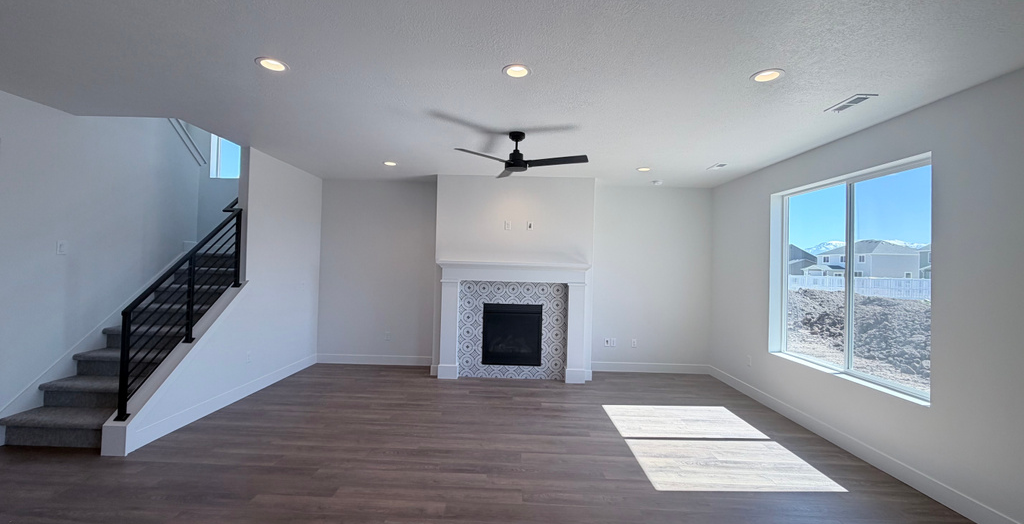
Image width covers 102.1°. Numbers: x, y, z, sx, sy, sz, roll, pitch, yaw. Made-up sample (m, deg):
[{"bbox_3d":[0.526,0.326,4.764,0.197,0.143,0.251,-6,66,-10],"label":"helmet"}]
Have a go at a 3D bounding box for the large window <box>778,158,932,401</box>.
[{"bbox_3d":[3.048,0.123,3.809,0.130,1.790,1.830,2,-1,0],"label":"large window"}]

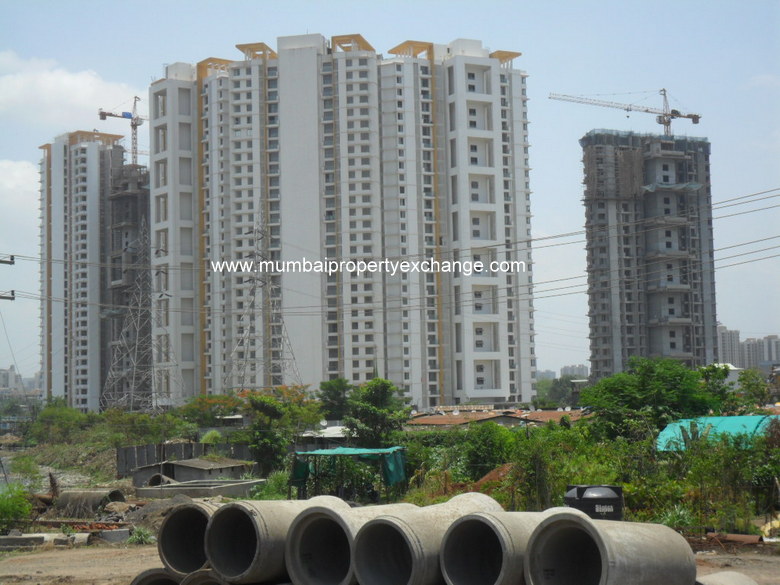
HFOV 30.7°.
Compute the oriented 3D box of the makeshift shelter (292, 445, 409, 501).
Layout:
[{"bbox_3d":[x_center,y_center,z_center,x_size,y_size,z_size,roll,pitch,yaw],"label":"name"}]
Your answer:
[{"bbox_3d":[-1.741,7.718,59.564,4.750,2.415,4.000,-2,-5,6],"label":"makeshift shelter"}]

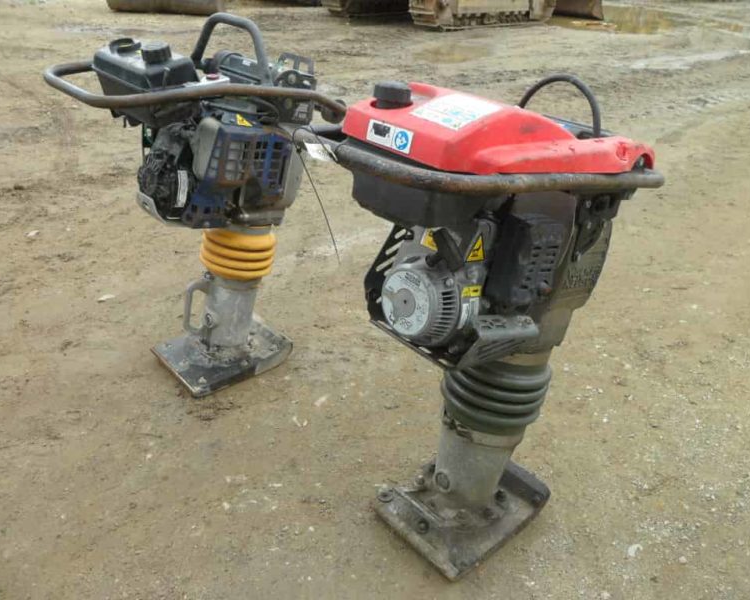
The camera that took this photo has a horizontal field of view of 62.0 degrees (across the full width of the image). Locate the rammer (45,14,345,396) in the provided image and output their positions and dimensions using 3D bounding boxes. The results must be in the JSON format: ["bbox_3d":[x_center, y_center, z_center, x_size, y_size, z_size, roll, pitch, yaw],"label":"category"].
[{"bbox_3d":[-0.446,-0.256,1.738,0.720,0.980,0.395,-17,34,-35],"label":"rammer"}]

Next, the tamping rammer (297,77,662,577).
[{"bbox_3d":[0.192,0.077,1.215,0.655,0.965,0.375,-20,36,-38],"label":"tamping rammer"}]

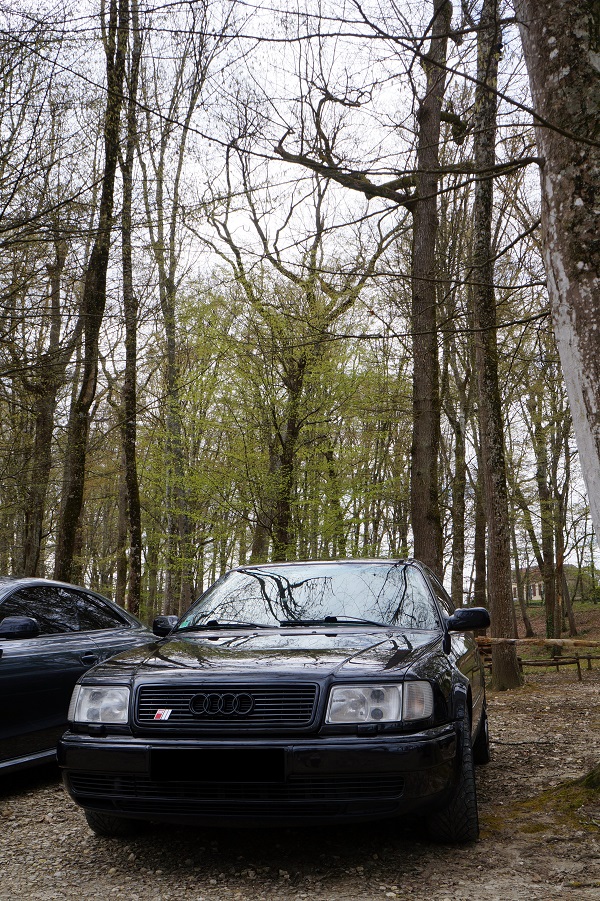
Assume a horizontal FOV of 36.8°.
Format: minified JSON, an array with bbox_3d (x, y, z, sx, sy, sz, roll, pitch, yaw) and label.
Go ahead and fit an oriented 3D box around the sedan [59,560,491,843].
[{"bbox_3d":[0.228,1.386,5.703,1.850,1.430,4.780,-4,-13,12],"label":"sedan"}]

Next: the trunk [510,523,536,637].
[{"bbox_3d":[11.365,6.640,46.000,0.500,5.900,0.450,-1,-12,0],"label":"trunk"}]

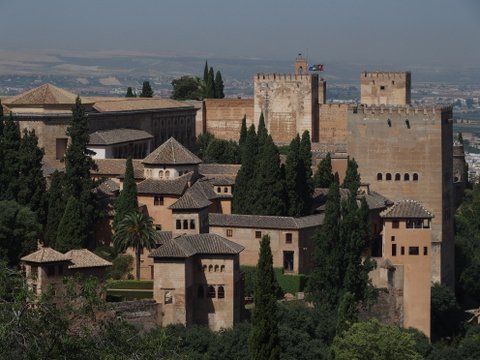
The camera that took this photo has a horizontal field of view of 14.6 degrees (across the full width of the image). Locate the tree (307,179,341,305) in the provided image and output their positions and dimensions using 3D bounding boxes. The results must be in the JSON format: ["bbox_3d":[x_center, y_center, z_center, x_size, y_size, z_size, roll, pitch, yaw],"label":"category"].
[{"bbox_3d":[12.423,9.298,272.677,4.940,18.500,4.940,0,4,0],"label":"tree"}]

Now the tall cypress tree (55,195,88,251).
[{"bbox_3d":[-22.998,6.242,254.000,4.300,8.200,4.300,0,4,0],"label":"tall cypress tree"}]

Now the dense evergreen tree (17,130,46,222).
[{"bbox_3d":[-30.629,-0.073,275.000,4.400,15.500,4.400,0,4,0],"label":"dense evergreen tree"}]

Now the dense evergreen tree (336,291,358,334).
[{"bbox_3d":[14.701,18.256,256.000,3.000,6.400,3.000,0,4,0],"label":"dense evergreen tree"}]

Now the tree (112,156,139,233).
[{"bbox_3d":[-16.270,2.645,266.439,3.690,12.000,3.690,0,4,0],"label":"tree"}]

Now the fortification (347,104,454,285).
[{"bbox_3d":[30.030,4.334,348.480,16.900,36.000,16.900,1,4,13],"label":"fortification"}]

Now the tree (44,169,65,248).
[{"bbox_3d":[-26.259,4.539,265.432,3.260,11.800,3.260,0,4,0],"label":"tree"}]

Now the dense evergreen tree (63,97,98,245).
[{"bbox_3d":[-22.861,-1.073,270.806,4.900,22.000,4.900,0,4,0],"label":"dense evergreen tree"}]

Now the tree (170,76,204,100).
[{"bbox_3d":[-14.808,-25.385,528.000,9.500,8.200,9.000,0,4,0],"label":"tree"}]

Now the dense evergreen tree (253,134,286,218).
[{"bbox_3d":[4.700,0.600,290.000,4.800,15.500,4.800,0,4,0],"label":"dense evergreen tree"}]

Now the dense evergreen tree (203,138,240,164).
[{"bbox_3d":[-4.299,-5.904,435.275,8.830,7.500,8.830,0,4,0],"label":"dense evergreen tree"}]

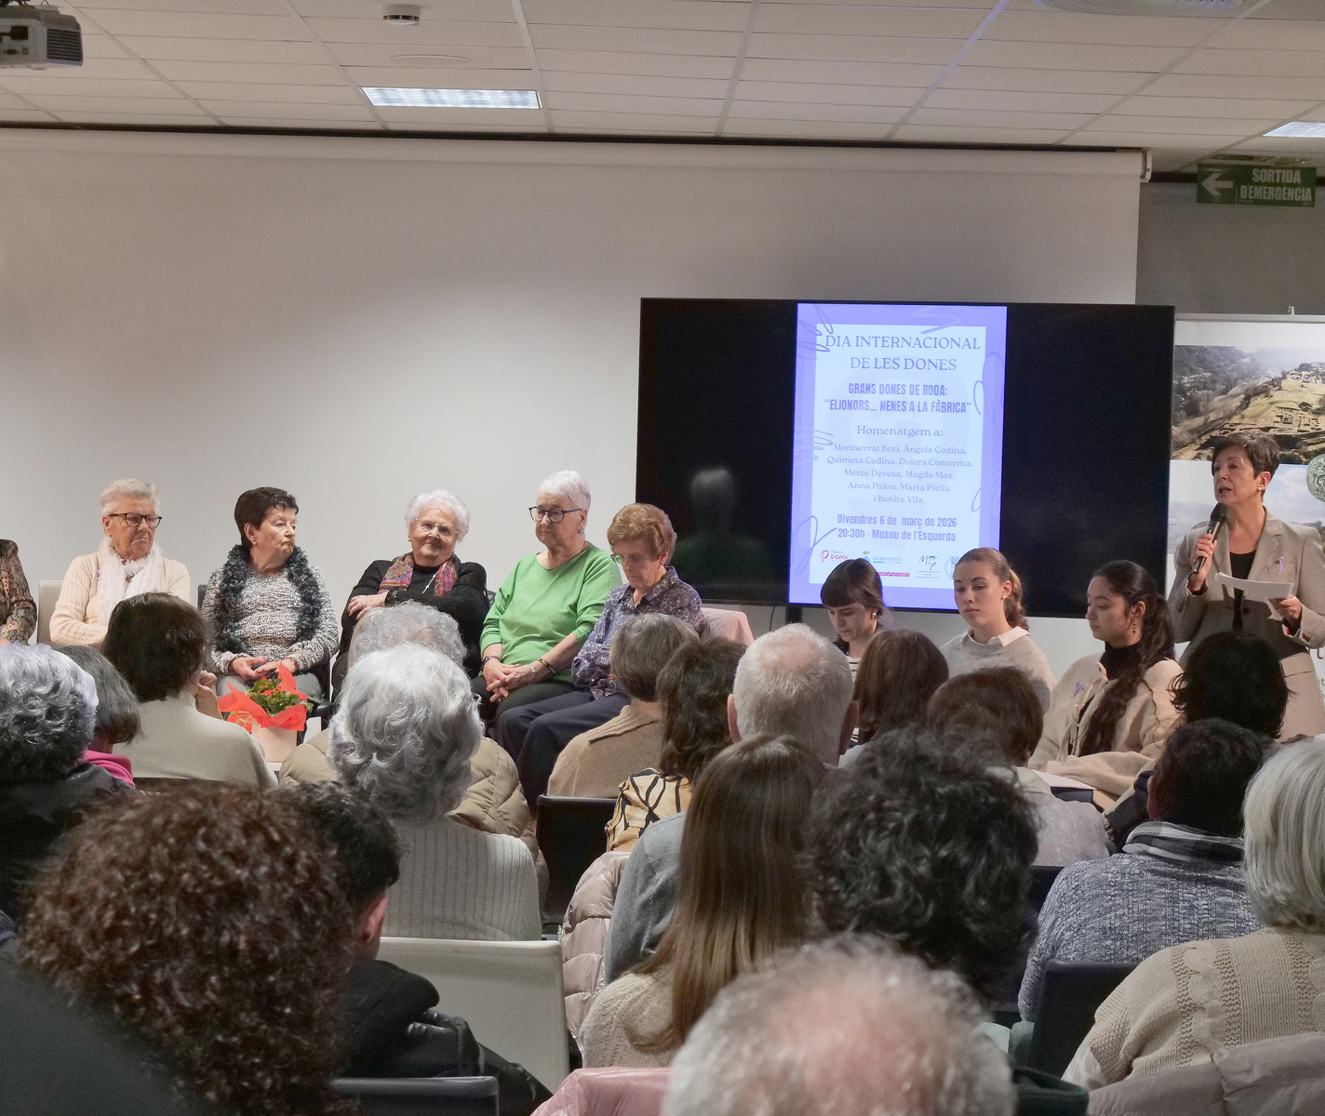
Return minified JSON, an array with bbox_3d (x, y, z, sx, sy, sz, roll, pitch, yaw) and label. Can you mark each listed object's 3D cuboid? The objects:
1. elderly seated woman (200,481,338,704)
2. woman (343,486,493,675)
[{"bbox_3d":[-1.302,0.407,10.276,0.470,1.273,0.740,2,2,-6],"label":"elderly seated woman"},{"bbox_3d":[-0.798,0.423,10.125,0.500,1.284,0.740,2,2,-2],"label":"woman"}]

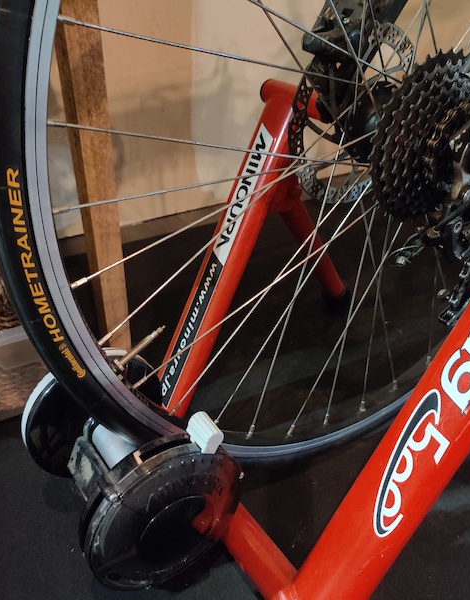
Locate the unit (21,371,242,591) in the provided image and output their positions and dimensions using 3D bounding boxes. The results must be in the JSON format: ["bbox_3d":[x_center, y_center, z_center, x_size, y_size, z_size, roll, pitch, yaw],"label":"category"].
[{"bbox_3d":[-0.084,0.127,0.502,0.128,0.130,0.156,-19,35,-29],"label":"unit"}]

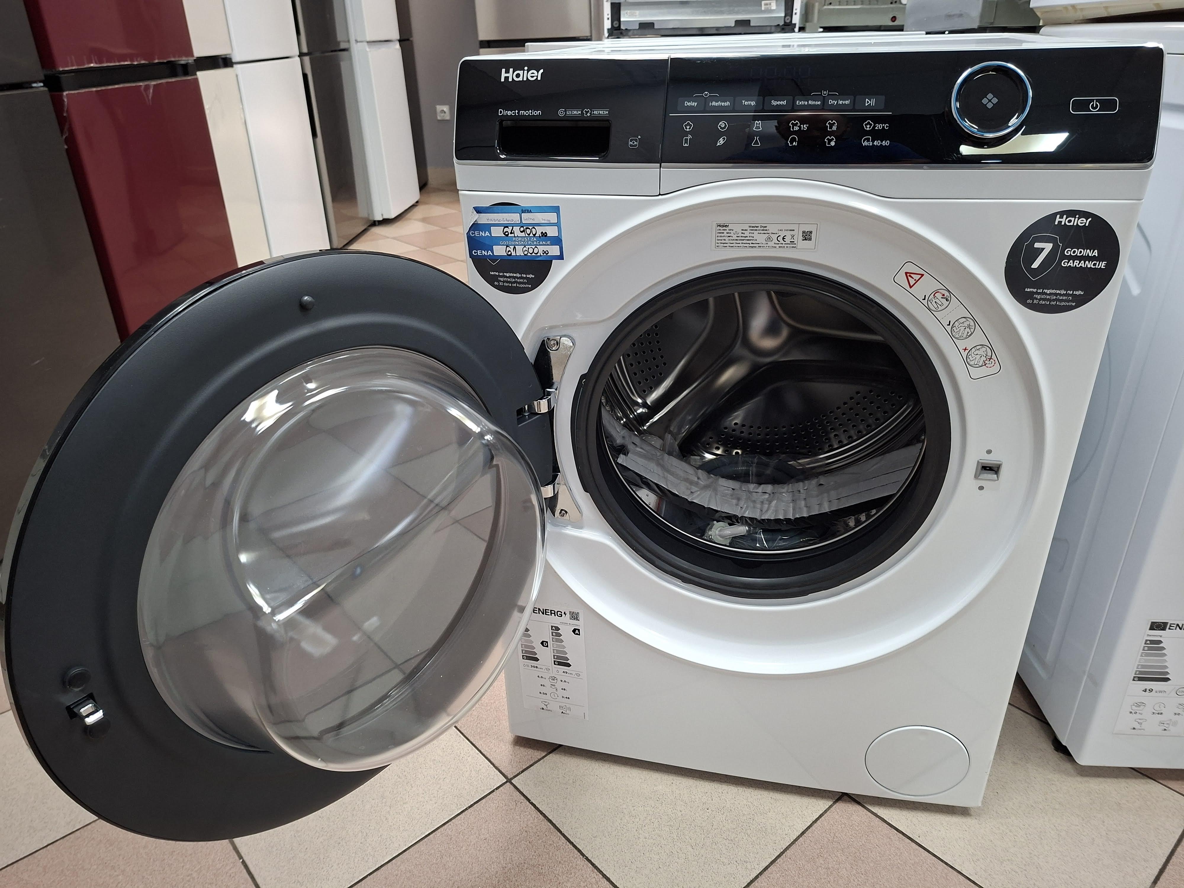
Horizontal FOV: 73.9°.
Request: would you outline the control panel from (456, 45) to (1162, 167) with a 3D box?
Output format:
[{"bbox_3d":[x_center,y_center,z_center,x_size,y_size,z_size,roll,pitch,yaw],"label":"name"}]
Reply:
[{"bbox_3d":[0.165,-0.292,0.693,0.595,0.098,0.028,4,6,12],"label":"control panel"}]

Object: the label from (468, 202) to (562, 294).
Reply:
[{"bbox_3d":[-0.076,-0.192,0.778,0.098,0.090,0.004,4,26,12],"label":"label"}]

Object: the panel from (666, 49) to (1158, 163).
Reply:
[{"bbox_3d":[0.261,-0.286,0.673,0.392,0.095,0.028,4,6,12],"label":"panel"}]

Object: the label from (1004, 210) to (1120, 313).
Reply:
[{"bbox_3d":[0.405,-0.156,0.679,0.089,0.089,0.004,4,26,12],"label":"label"}]

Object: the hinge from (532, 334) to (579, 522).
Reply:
[{"bbox_3d":[-0.038,-0.011,0.863,0.047,0.218,0.036,4,26,12],"label":"hinge"}]

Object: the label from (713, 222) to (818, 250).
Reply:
[{"bbox_3d":[0.161,-0.193,0.733,0.095,0.025,0.004,4,26,12],"label":"label"}]

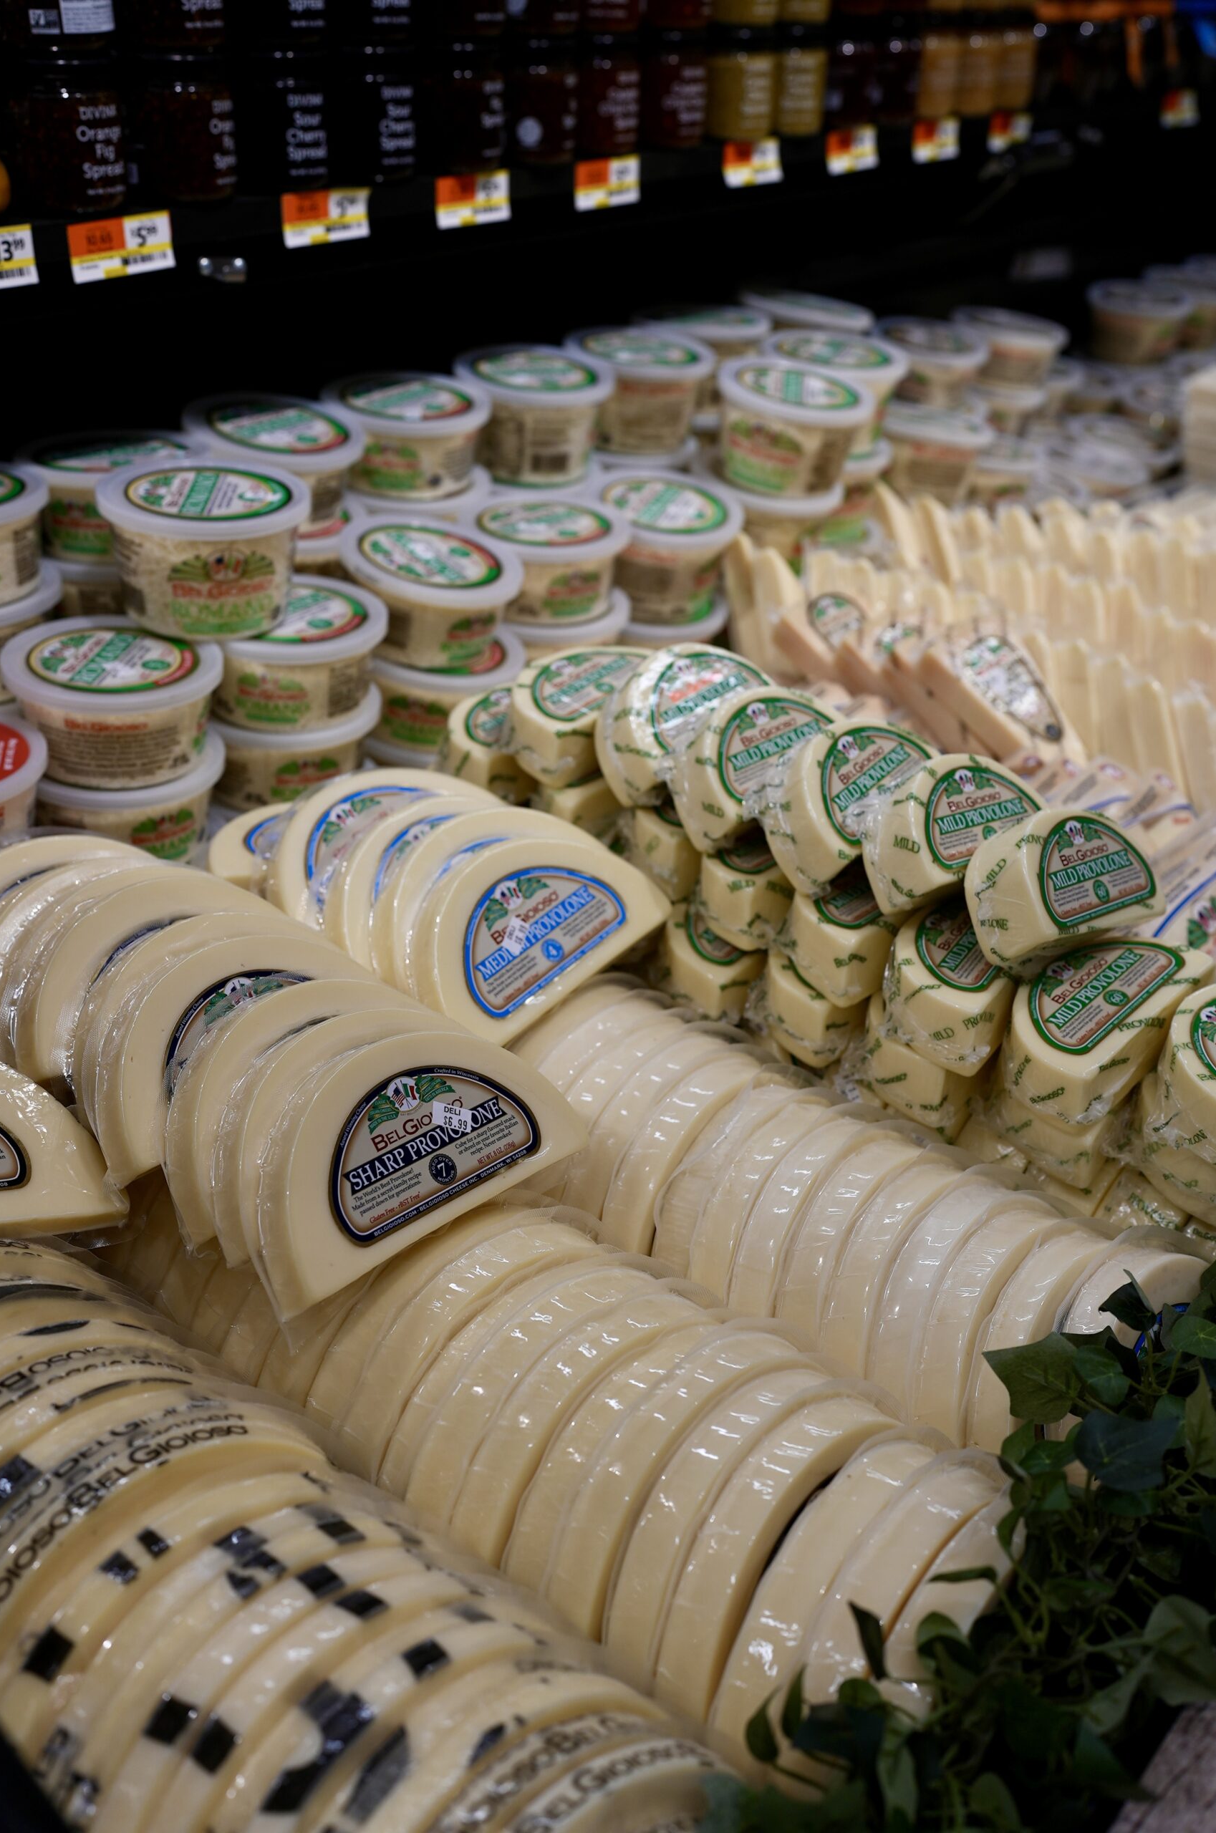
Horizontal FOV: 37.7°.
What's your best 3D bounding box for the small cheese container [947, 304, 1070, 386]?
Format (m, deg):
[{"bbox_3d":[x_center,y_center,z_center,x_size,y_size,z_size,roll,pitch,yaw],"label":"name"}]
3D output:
[{"bbox_3d":[0.426,-0.605,1.905,0.115,0.059,0.115,7,33,0],"label":"small cheese container"}]

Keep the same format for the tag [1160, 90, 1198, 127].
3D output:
[{"bbox_3d":[0.539,-0.760,1.680,0.003,0.031,0.064,19,34,40],"label":"tag"}]

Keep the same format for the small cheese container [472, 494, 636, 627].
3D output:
[{"bbox_3d":[-0.041,-0.255,1.283,0.115,0.059,0.115,4,31,0],"label":"small cheese container"}]

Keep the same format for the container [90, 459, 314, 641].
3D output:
[{"bbox_3d":[-0.225,-0.206,1.009,0.117,0.072,0.117,3,31,-2],"label":"container"}]

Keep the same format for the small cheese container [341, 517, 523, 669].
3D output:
[{"bbox_3d":[-0.116,-0.203,1.139,0.117,0.058,0.117,8,34,-6],"label":"small cheese container"}]

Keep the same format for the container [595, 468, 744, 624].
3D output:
[{"bbox_3d":[0.037,-0.267,1.298,0.117,0.073,0.117,4,34,-3],"label":"container"}]

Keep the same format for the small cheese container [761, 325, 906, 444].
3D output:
[{"bbox_3d":[0.177,-0.416,1.425,0.115,0.073,0.115,7,31,0],"label":"small cheese container"}]

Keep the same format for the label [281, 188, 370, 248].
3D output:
[{"bbox_3d":[-0.175,-0.437,1.114,0.002,0.032,0.066,19,34,40],"label":"label"}]

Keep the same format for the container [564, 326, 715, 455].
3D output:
[{"bbox_3d":[0.022,-0.407,1.384,0.115,0.073,0.115,7,31,0],"label":"container"}]

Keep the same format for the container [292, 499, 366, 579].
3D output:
[{"bbox_3d":[-0.224,-0.245,1.204,0.117,0.058,0.117,32,40,32],"label":"container"}]

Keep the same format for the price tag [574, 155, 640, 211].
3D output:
[{"bbox_3d":[0.000,-0.506,1.230,0.003,0.031,0.064,23,36,39],"label":"price tag"}]

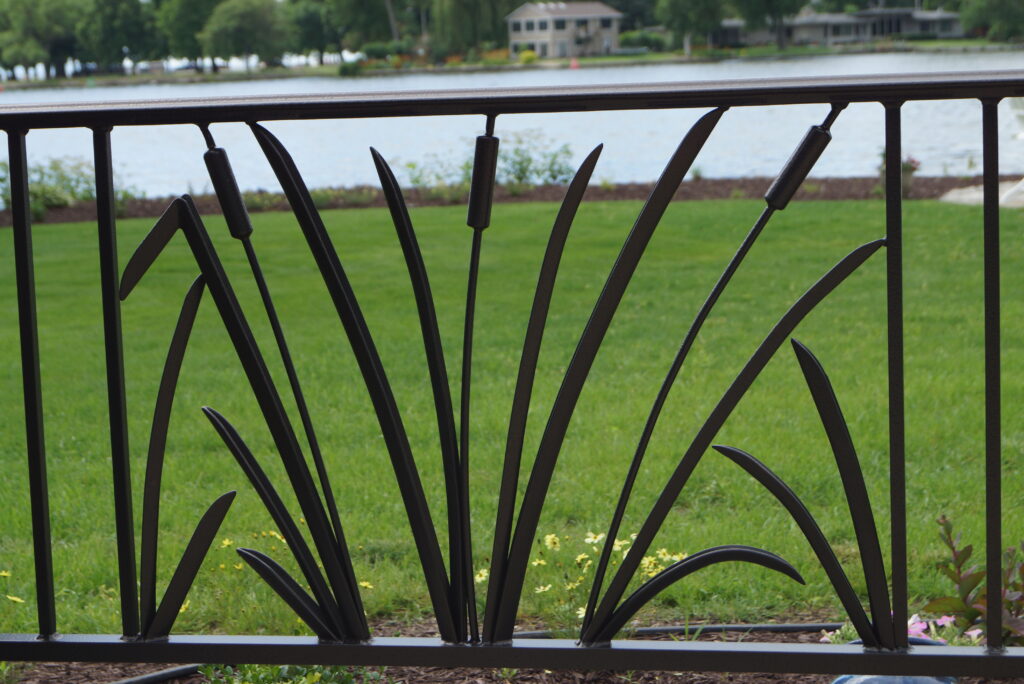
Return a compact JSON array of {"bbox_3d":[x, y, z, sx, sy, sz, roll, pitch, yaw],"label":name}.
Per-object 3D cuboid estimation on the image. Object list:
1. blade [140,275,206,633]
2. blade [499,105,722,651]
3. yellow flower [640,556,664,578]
[{"bbox_3d":[-0.460,0.157,3.172,0.121,0.495,0.024,-1,8,11],"label":"blade"},{"bbox_3d":[0.123,0.053,3.045,0.327,0.700,0.027,-1,8,11],"label":"blade"},{"bbox_3d":[0.228,0.365,3.780,0.038,0.034,0.033,-1,8,11],"label":"yellow flower"}]

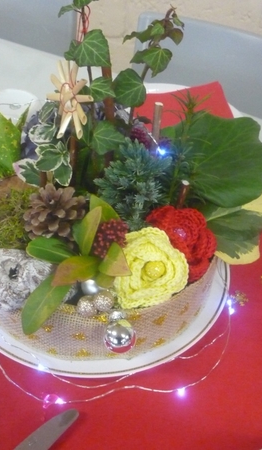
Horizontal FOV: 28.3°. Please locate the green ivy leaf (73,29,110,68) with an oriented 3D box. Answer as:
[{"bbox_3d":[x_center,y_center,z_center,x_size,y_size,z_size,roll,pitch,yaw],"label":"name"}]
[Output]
[{"bbox_3d":[-0.031,-0.145,0.426,0.030,0.031,0.009,-3,13,-8],"label":"green ivy leaf"}]

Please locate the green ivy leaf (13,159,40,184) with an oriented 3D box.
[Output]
[{"bbox_3d":[-0.099,-0.052,0.502,0.032,0.009,0.023,33,91,-4],"label":"green ivy leaf"}]

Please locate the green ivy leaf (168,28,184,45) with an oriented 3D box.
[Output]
[{"bbox_3d":[0.036,-0.151,0.418,0.013,0.013,0.006,-3,18,-4],"label":"green ivy leaf"}]

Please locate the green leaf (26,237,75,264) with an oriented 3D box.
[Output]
[{"bbox_3d":[-0.068,0.021,0.453,0.047,0.010,0.022,14,72,-1],"label":"green leaf"}]

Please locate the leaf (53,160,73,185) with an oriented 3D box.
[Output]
[{"bbox_3d":[-0.060,-0.045,0.459,0.018,0.024,0.008,7,9,4],"label":"leaf"}]

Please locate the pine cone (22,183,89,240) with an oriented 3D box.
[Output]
[{"bbox_3d":[-0.070,-0.012,0.482,0.057,0.051,0.057,-3,68,-8],"label":"pine cone"}]

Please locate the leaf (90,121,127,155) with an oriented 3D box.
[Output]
[{"bbox_3d":[-0.021,-0.080,0.475,0.034,0.033,0.009,14,0,-11],"label":"leaf"}]

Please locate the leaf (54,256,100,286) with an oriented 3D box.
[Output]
[{"bbox_3d":[-0.048,0.038,0.440,0.045,0.011,0.024,-27,82,-11],"label":"leaf"}]

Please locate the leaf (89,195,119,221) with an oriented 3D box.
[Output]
[{"bbox_3d":[-0.024,-0.013,0.453,0.024,0.033,0.008,-33,12,-2],"label":"leaf"}]

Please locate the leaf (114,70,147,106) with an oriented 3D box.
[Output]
[{"bbox_3d":[-0.002,-0.117,0.446,0.028,0.030,0.009,-20,10,18],"label":"leaf"}]

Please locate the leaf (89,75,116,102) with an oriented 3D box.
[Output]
[{"bbox_3d":[-0.023,-0.111,0.428,0.023,0.024,0.008,3,14,0],"label":"leaf"}]

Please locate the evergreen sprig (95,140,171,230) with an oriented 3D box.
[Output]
[{"bbox_3d":[0.002,-0.036,0.470,0.068,0.080,0.052,3,44,0],"label":"evergreen sprig"}]

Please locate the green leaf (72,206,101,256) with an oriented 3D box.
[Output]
[{"bbox_3d":[-0.035,0.005,0.428,0.020,0.043,0.010,29,10,9],"label":"green leaf"}]

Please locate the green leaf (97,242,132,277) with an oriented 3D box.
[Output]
[{"bbox_3d":[-0.011,0.031,0.444,0.029,0.012,0.029,18,82,-3],"label":"green leaf"}]

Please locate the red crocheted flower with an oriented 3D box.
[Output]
[{"bbox_3d":[0.047,0.018,0.486,0.066,0.036,0.068,5,75,0],"label":"red crocheted flower"}]

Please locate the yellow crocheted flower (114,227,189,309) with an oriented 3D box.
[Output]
[{"bbox_3d":[0.017,0.036,0.436,0.064,0.030,0.067,-2,88,-6],"label":"yellow crocheted flower"}]

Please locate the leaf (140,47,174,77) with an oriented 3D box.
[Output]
[{"bbox_3d":[0.021,-0.132,0.419,0.029,0.026,0.008,4,9,0],"label":"leaf"}]

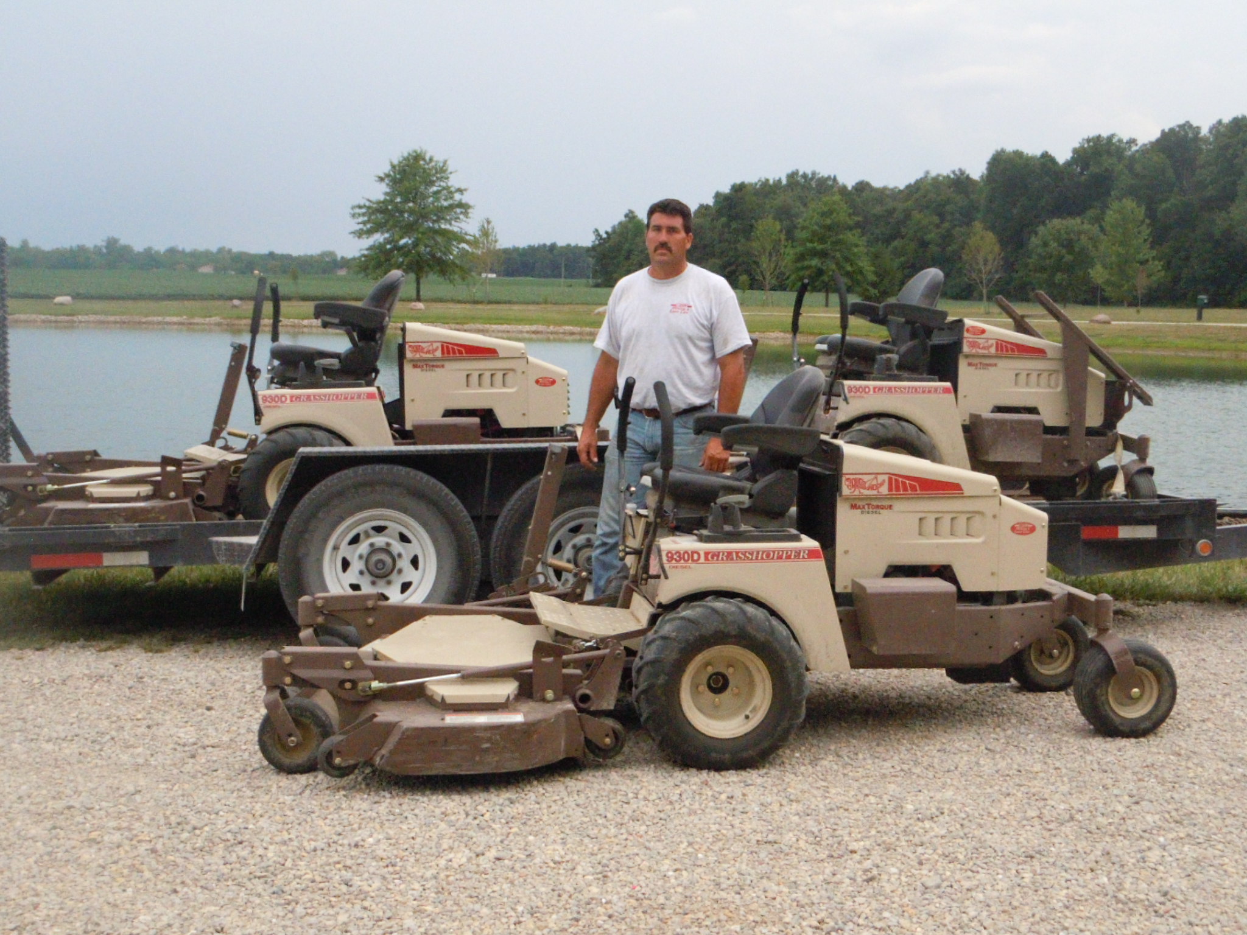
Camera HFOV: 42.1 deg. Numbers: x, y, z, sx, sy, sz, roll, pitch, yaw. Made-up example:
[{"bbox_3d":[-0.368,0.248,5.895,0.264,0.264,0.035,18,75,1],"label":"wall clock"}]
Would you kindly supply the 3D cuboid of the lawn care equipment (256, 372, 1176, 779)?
[{"bbox_3d":[0.324,0.260,5.572,3.020,1.220,1.450,-1,7,-9],"label":"lawn care equipment"}]

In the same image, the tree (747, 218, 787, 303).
[{"bbox_3d":[7.357,-10.600,83.000,2.100,4.400,2.100,0,7,0],"label":"tree"}]

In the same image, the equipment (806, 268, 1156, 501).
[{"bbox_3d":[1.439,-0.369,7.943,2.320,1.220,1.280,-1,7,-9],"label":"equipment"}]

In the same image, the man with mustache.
[{"bbox_3d":[0.166,-0.121,6.203,0.620,1.820,0.360,2,7,12],"label":"man with mustache"}]

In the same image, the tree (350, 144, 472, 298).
[{"bbox_3d":[-11.529,-13.142,88.000,6.700,8.300,6.700,0,7,0],"label":"tree"}]

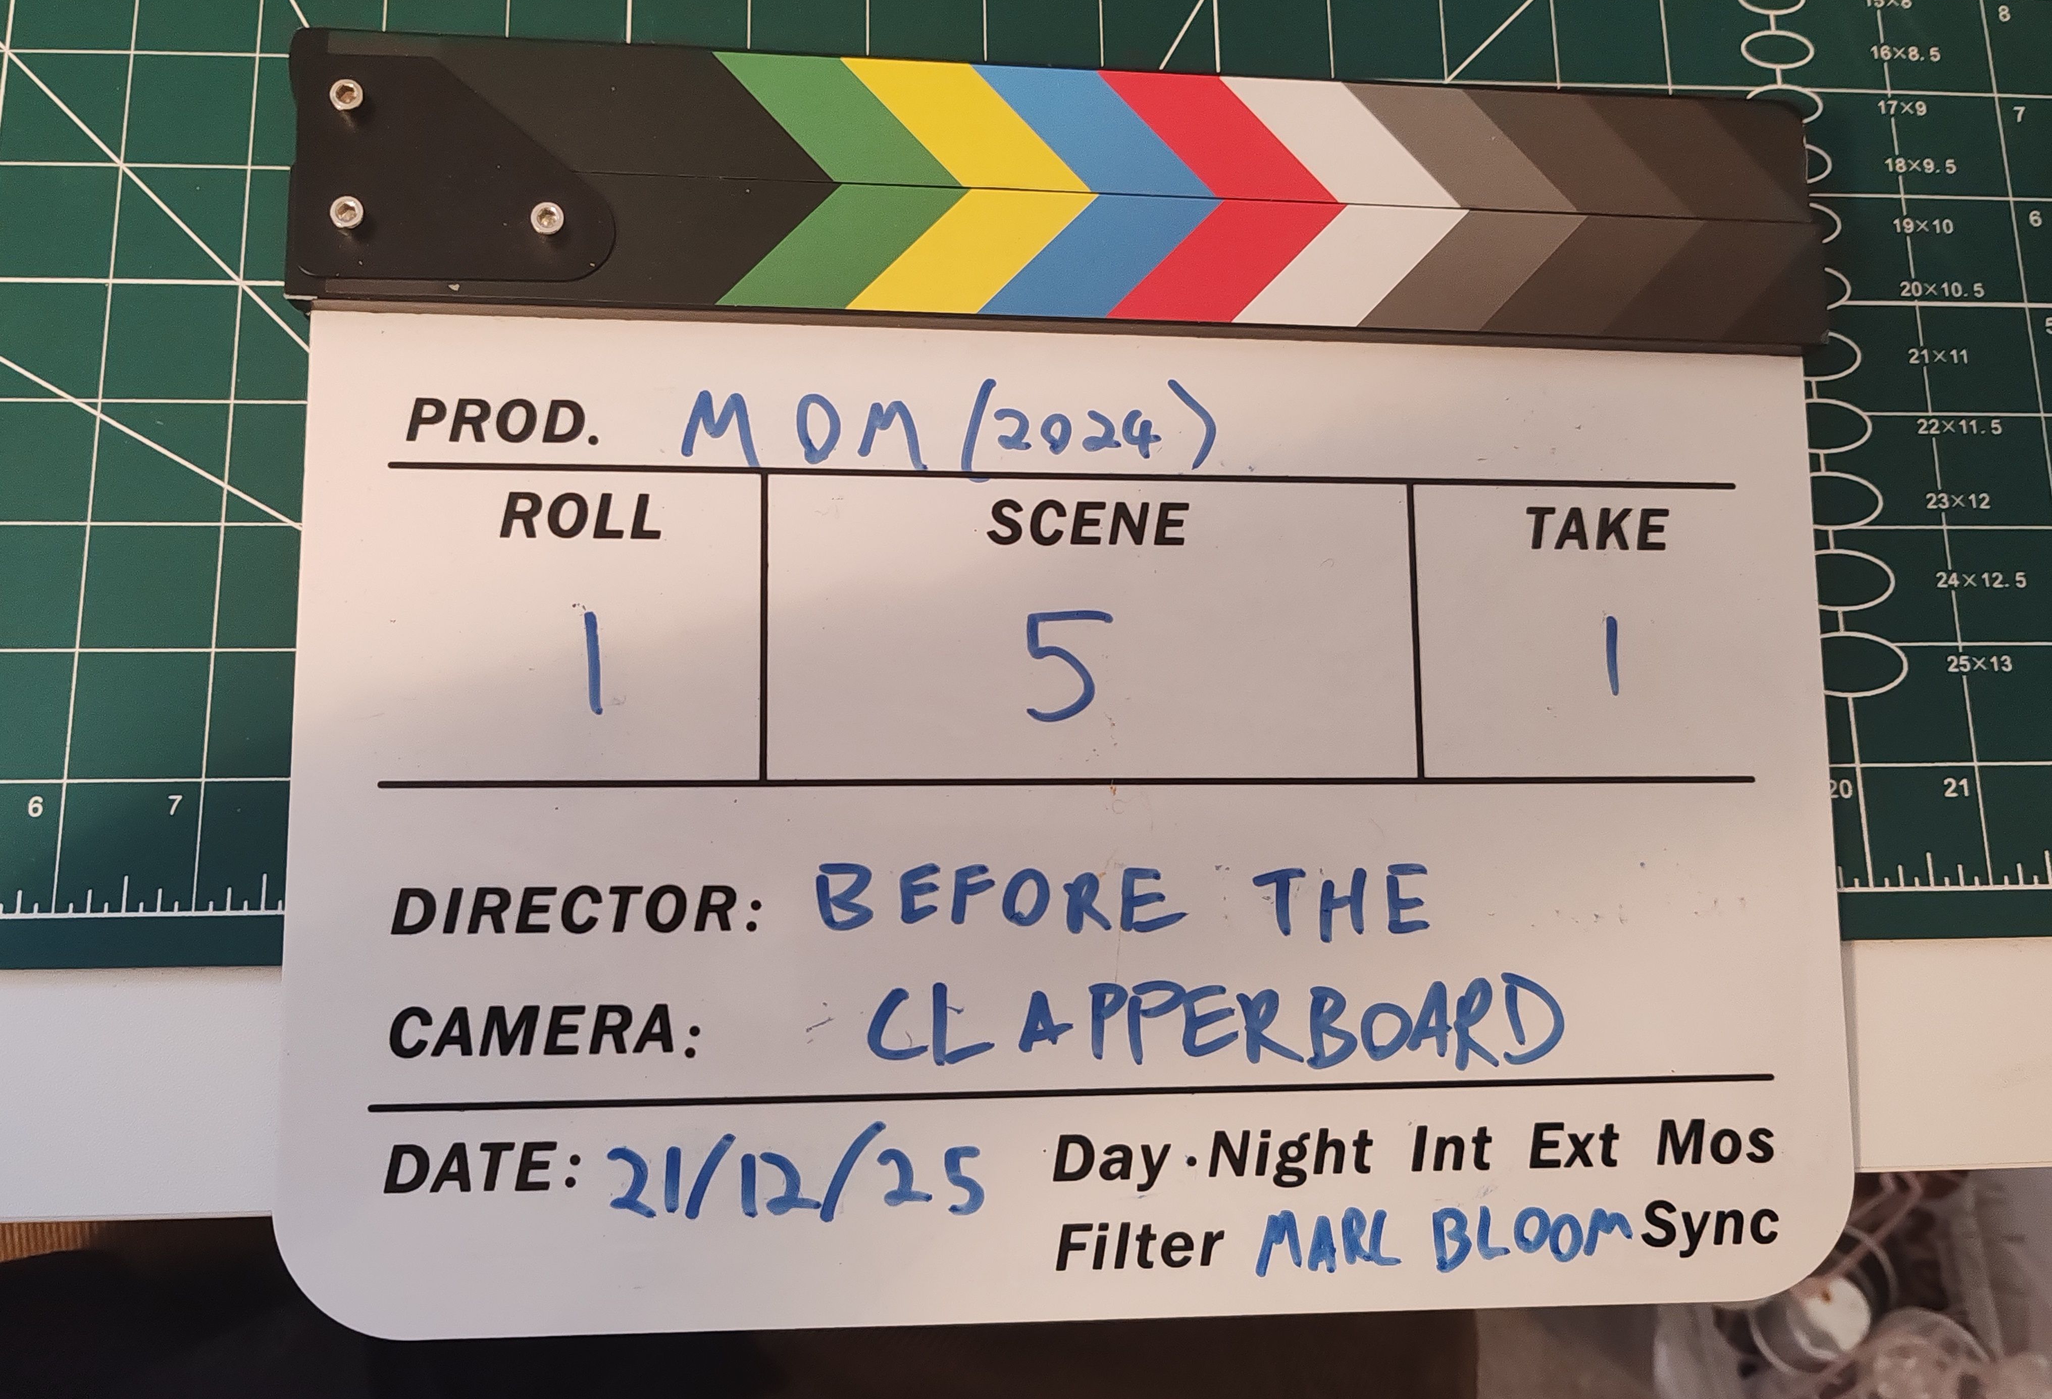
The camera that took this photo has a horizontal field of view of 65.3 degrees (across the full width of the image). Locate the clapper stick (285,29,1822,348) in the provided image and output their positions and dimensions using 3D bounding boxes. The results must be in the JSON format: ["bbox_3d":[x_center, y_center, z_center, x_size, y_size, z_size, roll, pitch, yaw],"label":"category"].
[{"bbox_3d":[0.011,-0.099,0.324,0.306,0.018,0.052,1,84,-5],"label":"clapper stick"}]

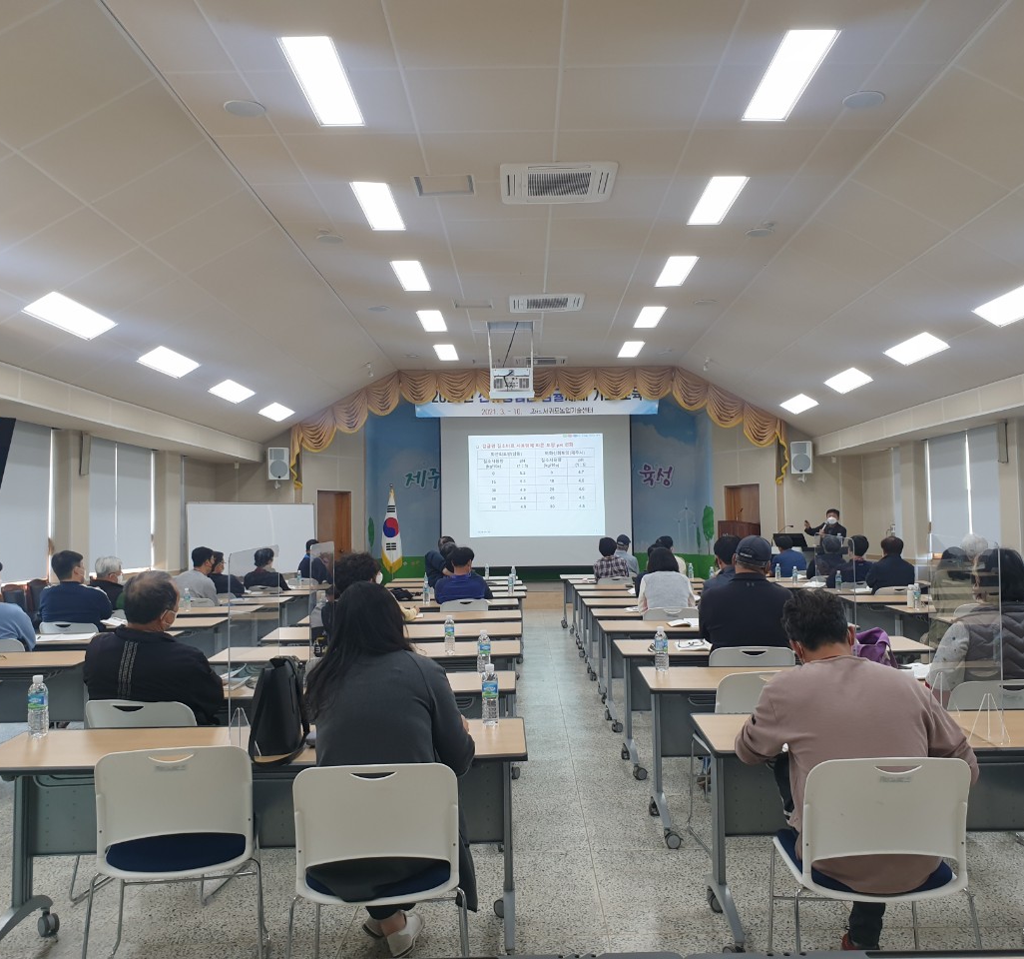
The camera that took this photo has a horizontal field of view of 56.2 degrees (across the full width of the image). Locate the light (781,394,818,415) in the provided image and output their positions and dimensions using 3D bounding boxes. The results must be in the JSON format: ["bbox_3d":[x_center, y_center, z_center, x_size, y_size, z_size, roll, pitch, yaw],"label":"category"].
[{"bbox_3d":[4.767,-1.234,15.920,0.320,0.060,1.270,30,-2,2],"label":"light"}]

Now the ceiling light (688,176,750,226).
[{"bbox_3d":[1.850,-2.524,8.681,0.320,0.060,1.270,-1,-3,1],"label":"ceiling light"}]

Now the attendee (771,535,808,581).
[{"bbox_3d":[3.689,1.391,12.903,0.510,1.291,0.750,0,-3,-9],"label":"attendee"}]

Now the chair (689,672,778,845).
[{"bbox_3d":[1.131,1.242,4.328,0.540,0.790,0.540,-1,-3,-6],"label":"chair"}]

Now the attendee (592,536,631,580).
[{"bbox_3d":[1.258,1.381,12.180,0.500,1.280,0.720,-1,-3,1],"label":"attendee"}]

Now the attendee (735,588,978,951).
[{"bbox_3d":[1.033,0.944,2.917,0.720,1.240,0.800,-1,-3,1],"label":"attendee"}]

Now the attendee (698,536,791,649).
[{"bbox_3d":[1.318,1.004,5.361,0.570,1.377,0.750,-1,-3,1],"label":"attendee"}]

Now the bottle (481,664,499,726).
[{"bbox_3d":[-0.083,0.795,3.561,0.065,0.216,0.065,-1,-3,1],"label":"bottle"}]

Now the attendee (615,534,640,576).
[{"bbox_3d":[1.659,1.501,14.190,0.480,1.369,0.750,-1,-3,3],"label":"attendee"}]

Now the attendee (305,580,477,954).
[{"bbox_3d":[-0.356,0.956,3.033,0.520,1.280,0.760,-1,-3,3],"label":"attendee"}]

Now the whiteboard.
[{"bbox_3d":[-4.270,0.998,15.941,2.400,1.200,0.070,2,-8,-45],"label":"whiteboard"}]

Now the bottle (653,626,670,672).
[{"bbox_3d":[0.745,0.845,4.799,0.065,0.216,0.065,-1,-3,1],"label":"bottle"}]

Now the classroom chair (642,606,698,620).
[{"bbox_3d":[1.313,1.454,7.963,0.520,0.800,0.550,-1,-3,4],"label":"classroom chair"}]

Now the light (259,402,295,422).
[{"bbox_3d":[-3.891,-1.107,15.883,0.320,0.080,1.285,-28,-3,-1],"label":"light"}]

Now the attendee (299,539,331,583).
[{"bbox_3d":[-2.842,1.555,13.834,0.500,1.330,0.740,-1,-3,7],"label":"attendee"}]

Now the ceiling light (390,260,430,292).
[{"bbox_3d":[-1.172,-2.385,11.218,0.320,0.060,1.280,-1,-3,1],"label":"ceiling light"}]

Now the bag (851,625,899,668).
[{"bbox_3d":[1.735,0.816,4.640,0.290,0.230,0.170,-1,-3,1],"label":"bag"}]

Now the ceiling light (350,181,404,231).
[{"bbox_3d":[-1.141,-2.370,8.339,0.305,0.060,1.200,-1,-3,1],"label":"ceiling light"}]

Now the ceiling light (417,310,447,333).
[{"bbox_3d":[-1.125,-2.253,13.511,0.320,0.080,1.285,-1,-3,1],"label":"ceiling light"}]

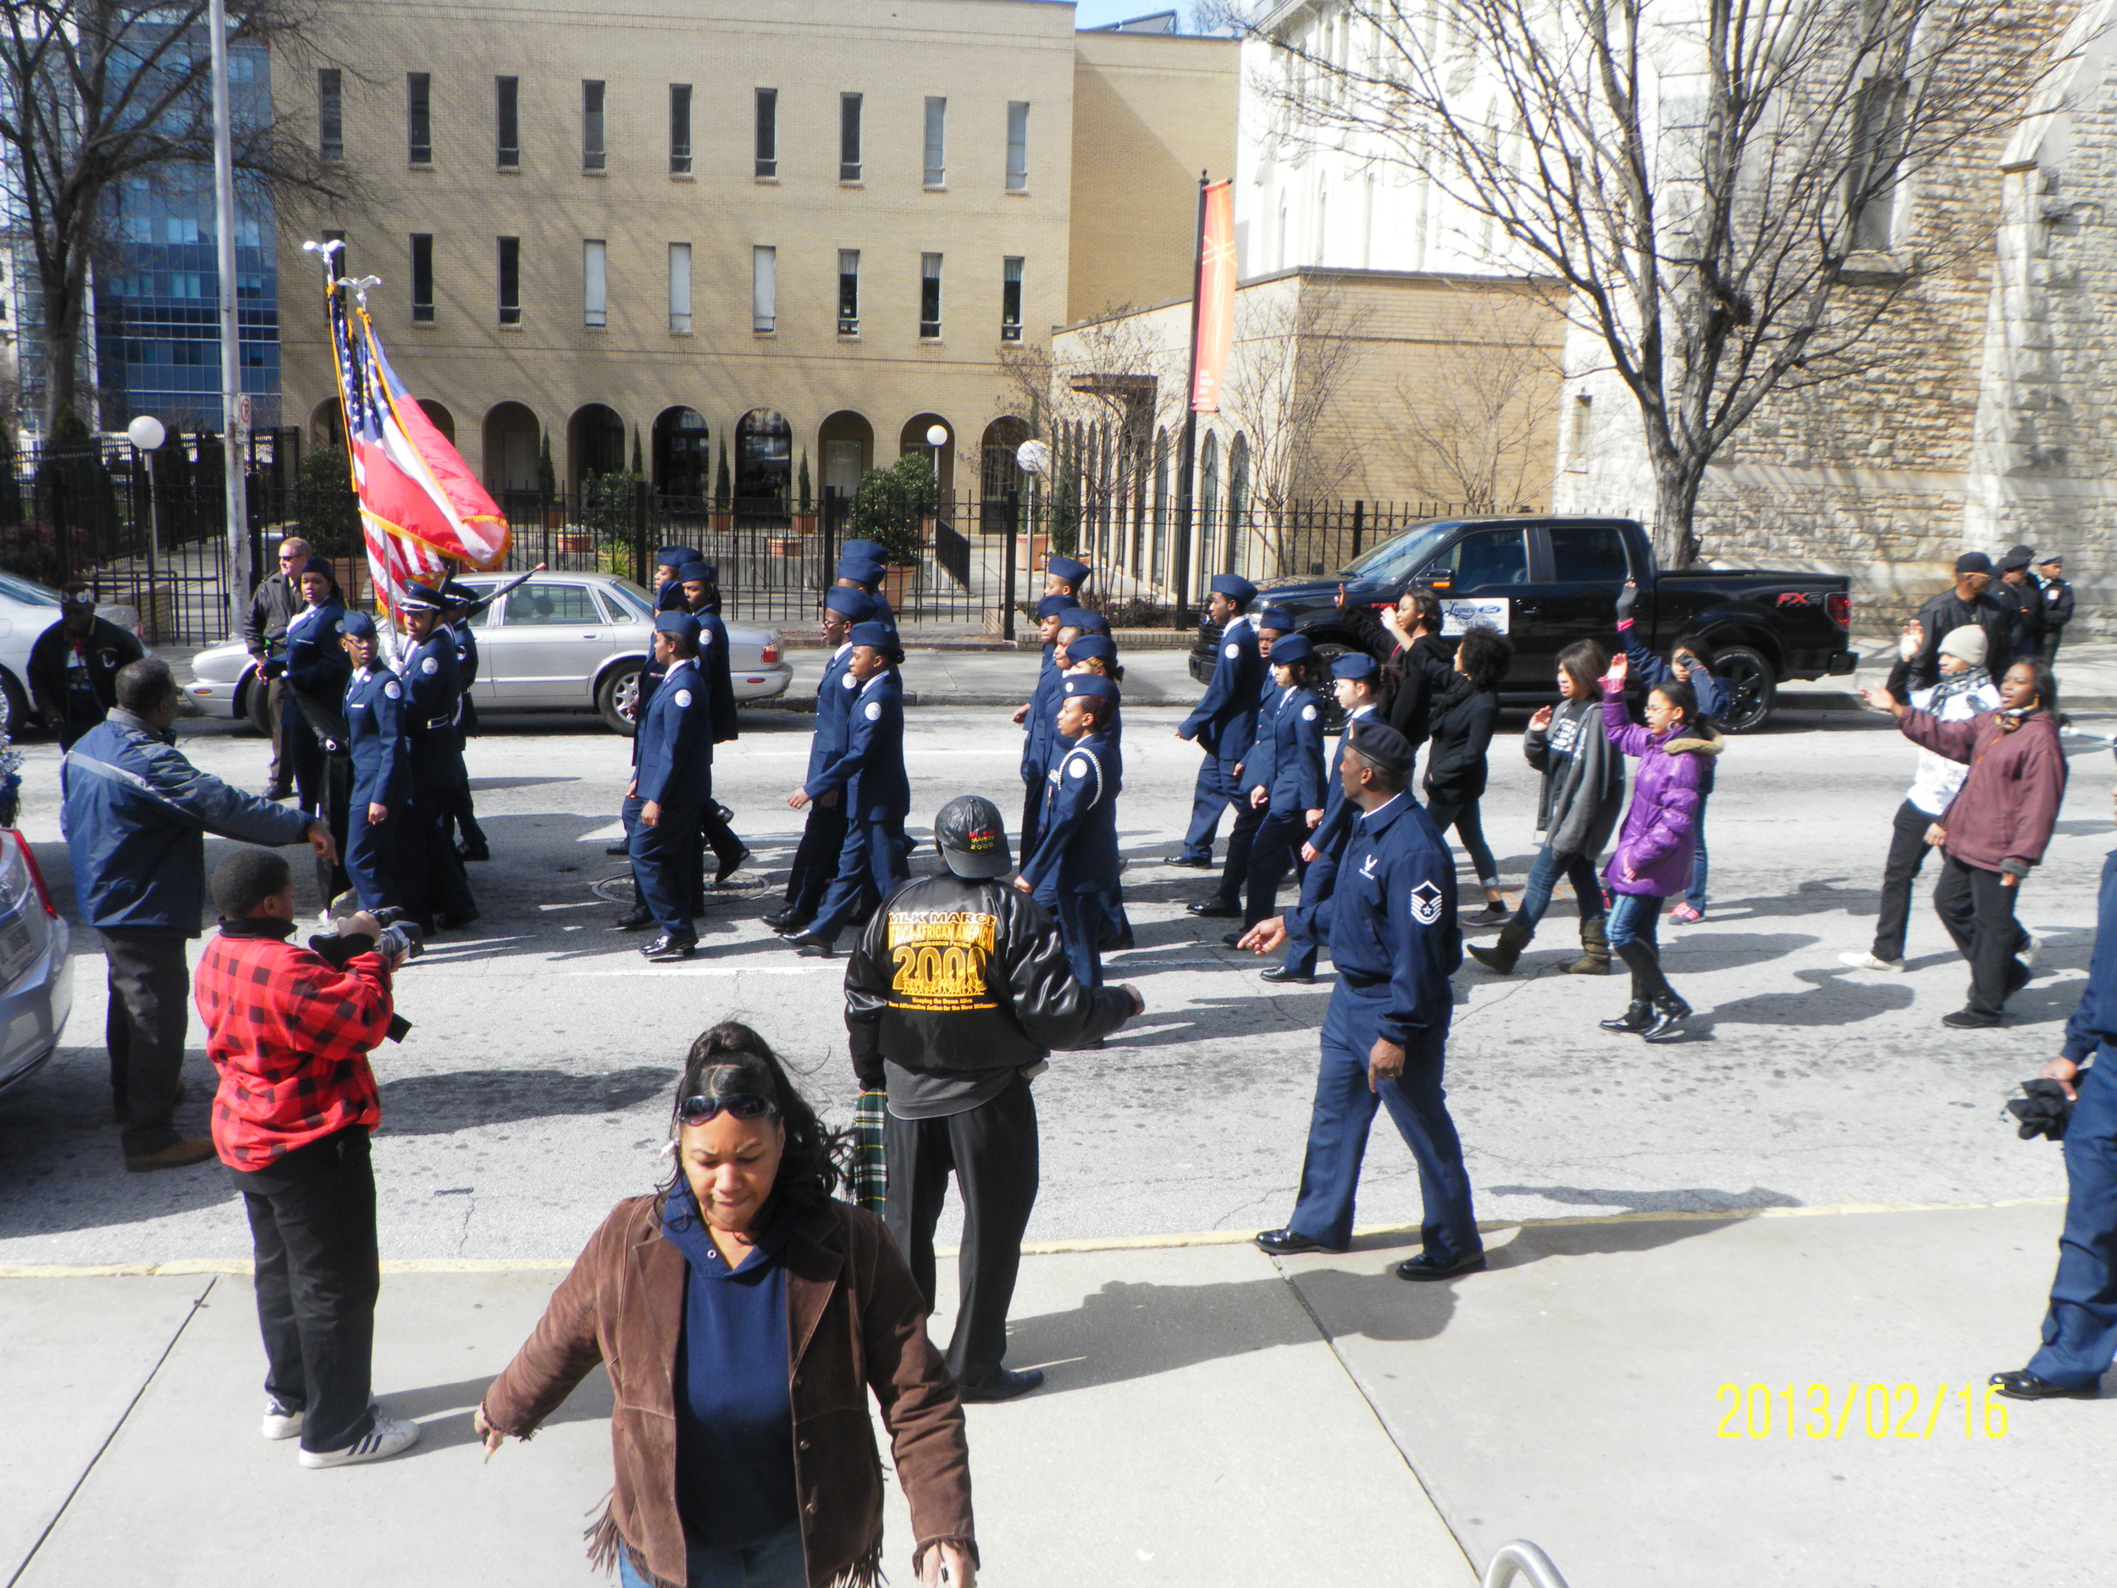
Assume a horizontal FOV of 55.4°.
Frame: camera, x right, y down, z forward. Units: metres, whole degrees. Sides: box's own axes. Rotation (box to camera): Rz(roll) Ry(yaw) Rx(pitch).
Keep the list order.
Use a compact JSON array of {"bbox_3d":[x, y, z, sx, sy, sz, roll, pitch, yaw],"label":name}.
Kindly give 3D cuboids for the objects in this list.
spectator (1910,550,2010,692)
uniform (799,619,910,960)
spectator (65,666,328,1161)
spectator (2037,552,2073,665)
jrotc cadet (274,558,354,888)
[{"bbox_3d":[6.366,-0.783,14.452,0.580,1.850,0.360,1,11,-3],"label":"spectator"},{"bbox_3d":[-1.059,-0.032,10.299,0.702,1.710,0.520,0,11,-9],"label":"uniform"},{"bbox_3d":[-3.182,0.412,7.504,0.924,1.829,0.700,-9,15,-44],"label":"spectator"},{"bbox_3d":[10.433,-1.735,21.164,0.480,1.660,0.360,2,9,2],"label":"spectator"},{"bbox_3d":[-4.256,-0.451,11.552,0.500,1.800,0.520,-6,12,-38],"label":"jrotc cadet"}]

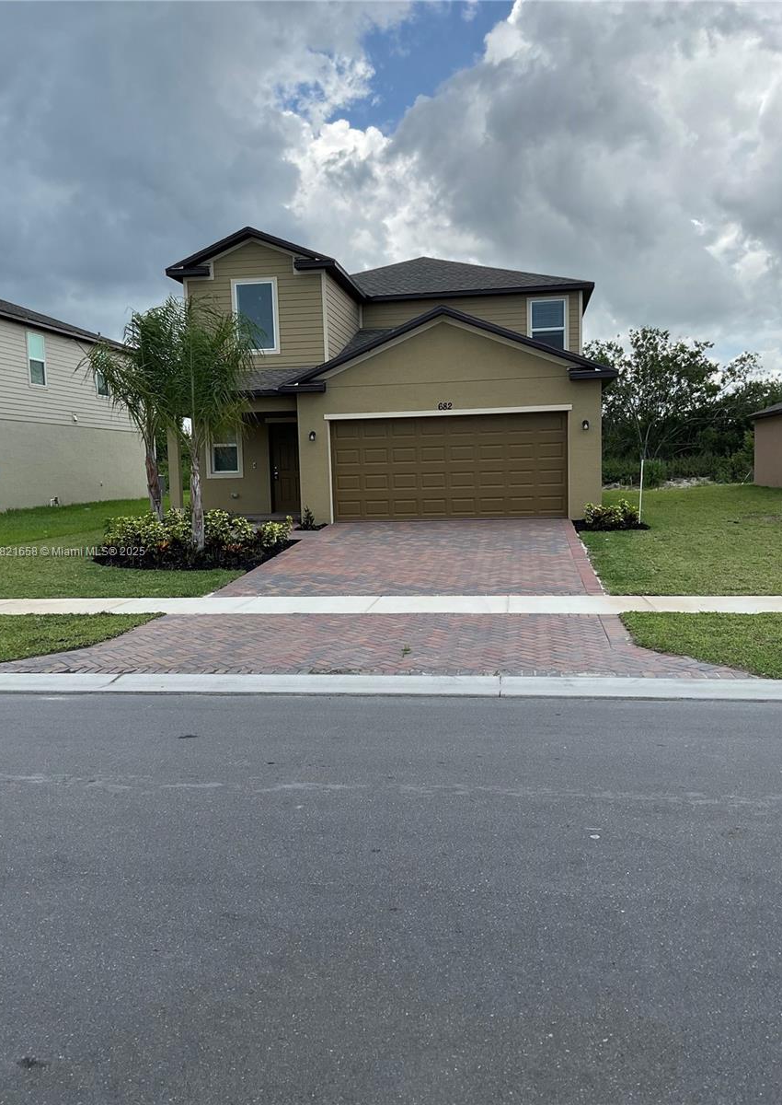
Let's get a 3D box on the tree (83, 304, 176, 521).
[{"bbox_3d":[-4.730,-2.343,17.198,1.950,4.302,1.900,-1,5,10],"label":"tree"}]

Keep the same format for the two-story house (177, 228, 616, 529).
[{"bbox_3d":[0.778,-5.009,25.898,9.701,7.512,15.124,-1,5,10],"label":"two-story house"}]

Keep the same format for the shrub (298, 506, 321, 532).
[{"bbox_3d":[-1.651,-0.704,18.759,0.460,0.476,0.460,-1,5,10],"label":"shrub"}]

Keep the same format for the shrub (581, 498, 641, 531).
[{"bbox_3d":[4.139,-0.738,17.372,1.150,0.562,0.650,-1,5,10],"label":"shrub"}]

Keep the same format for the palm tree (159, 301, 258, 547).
[{"bbox_3d":[-3.140,-2.231,16.231,1.800,4.397,1.800,-1,5,10],"label":"palm tree"}]

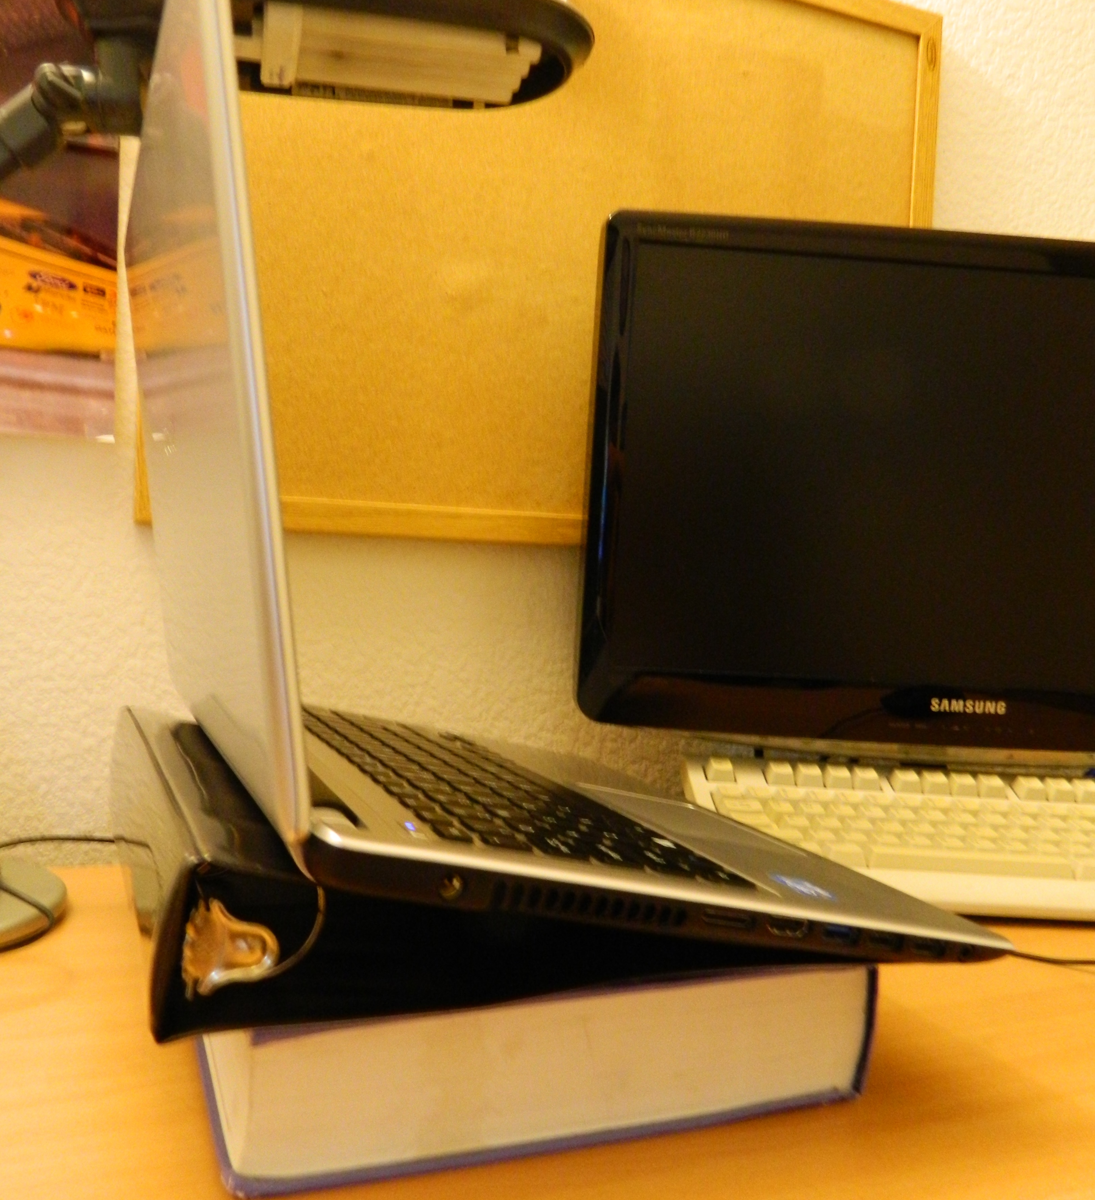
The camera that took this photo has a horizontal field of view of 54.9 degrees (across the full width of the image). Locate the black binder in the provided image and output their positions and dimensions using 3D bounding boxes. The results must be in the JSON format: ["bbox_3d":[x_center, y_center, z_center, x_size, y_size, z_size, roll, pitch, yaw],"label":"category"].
[{"bbox_3d":[-0.057,0.087,0.440,0.216,0.054,0.235,2,4,-24],"label":"black binder"}]

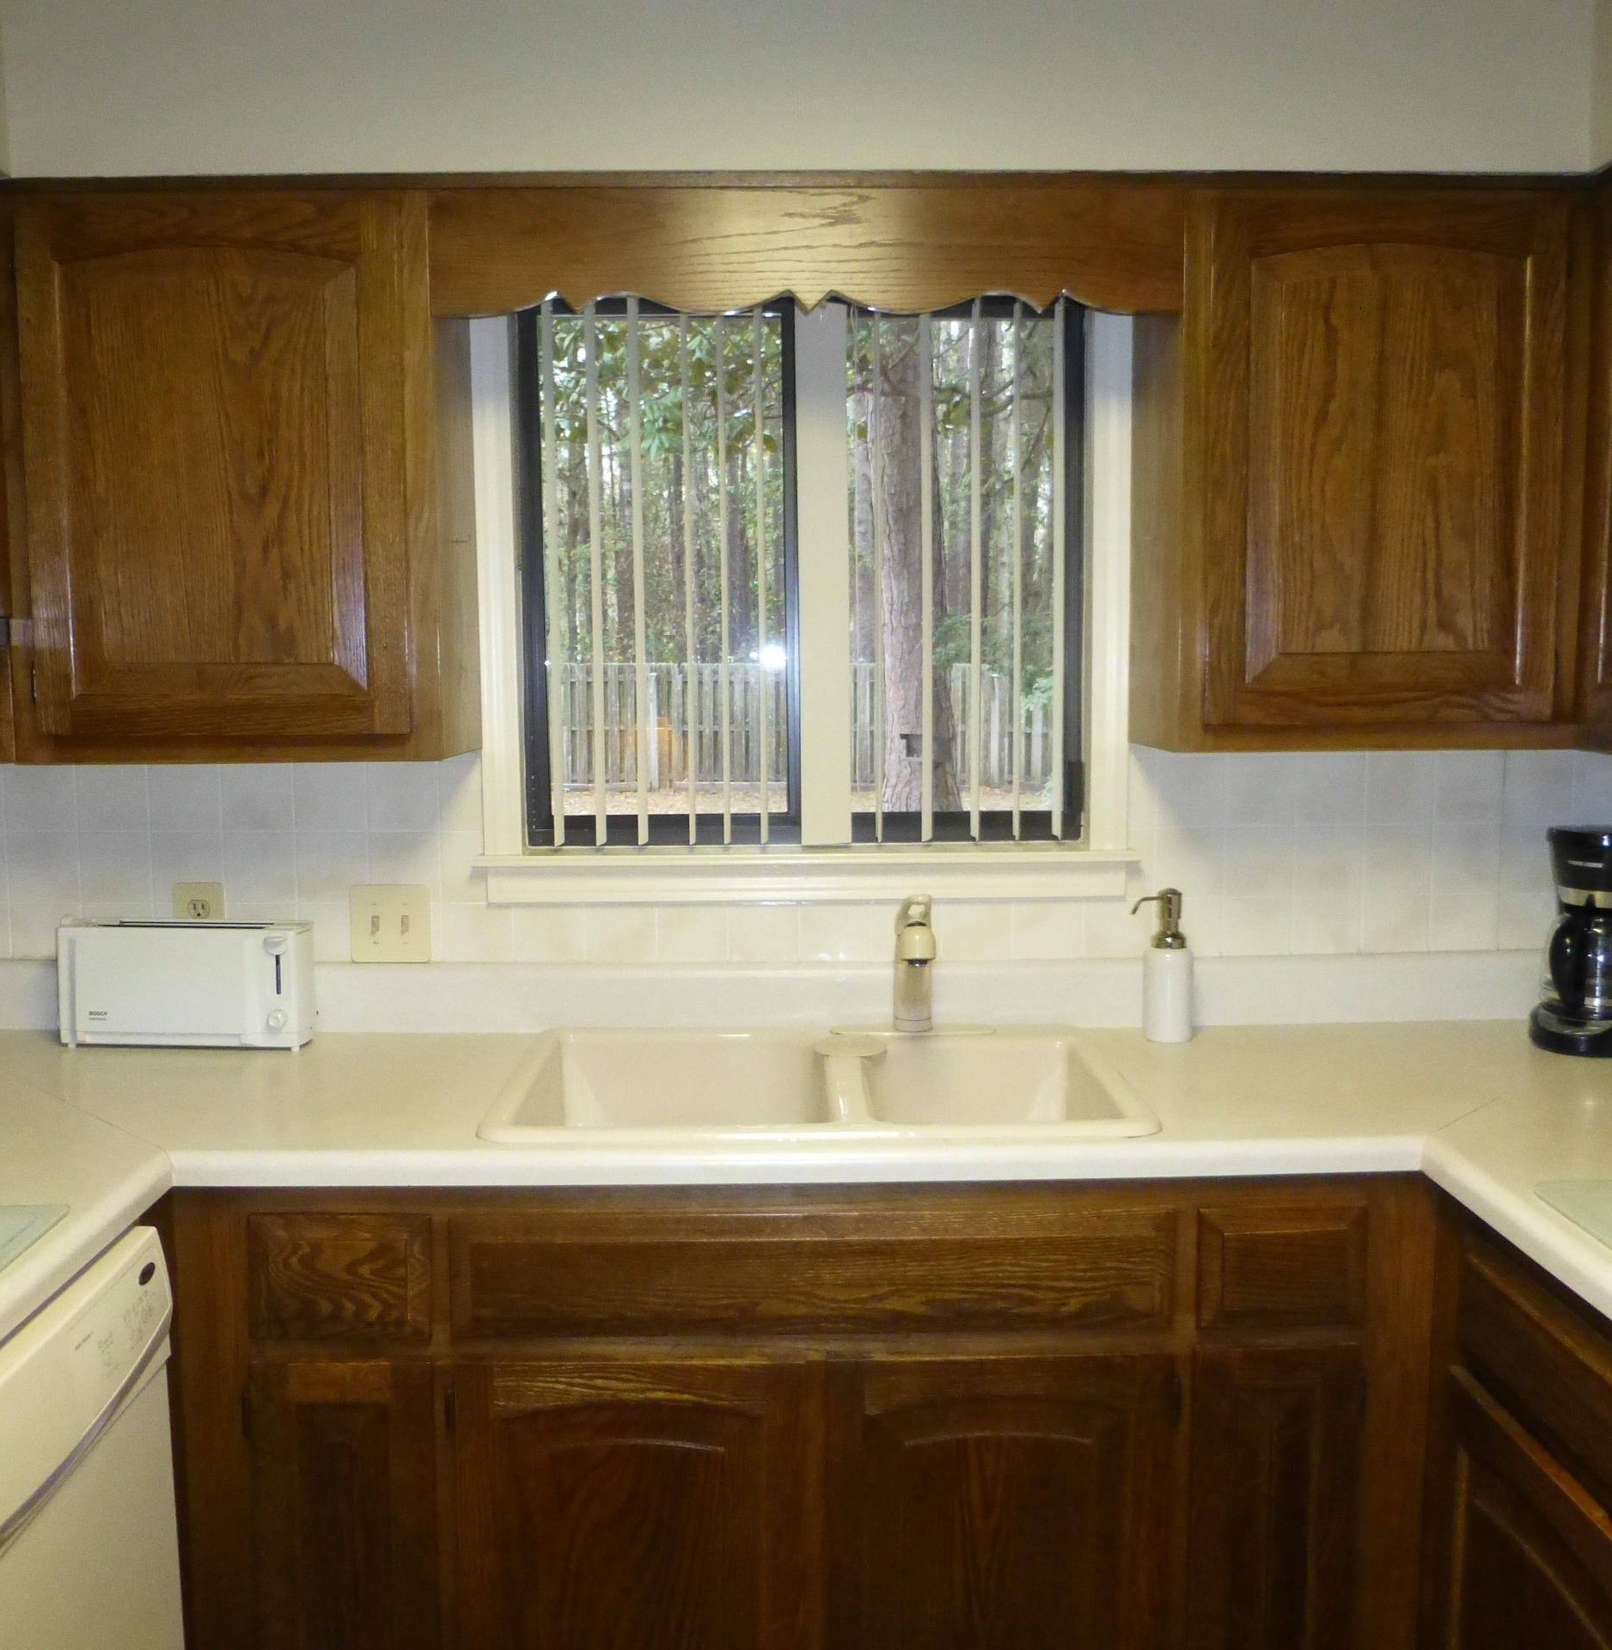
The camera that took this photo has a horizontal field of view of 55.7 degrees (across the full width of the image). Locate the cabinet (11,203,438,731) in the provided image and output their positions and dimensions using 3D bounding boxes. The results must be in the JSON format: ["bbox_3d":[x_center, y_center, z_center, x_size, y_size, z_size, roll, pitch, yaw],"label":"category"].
[{"bbox_3d":[-0.760,-0.465,1.993,0.491,0.695,0.030,-1,6,-1],"label":"cabinet"}]

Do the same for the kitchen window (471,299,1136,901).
[{"bbox_3d":[-0.001,-0.351,2.351,1.015,0.935,0.120,-1,6,-1],"label":"kitchen window"}]

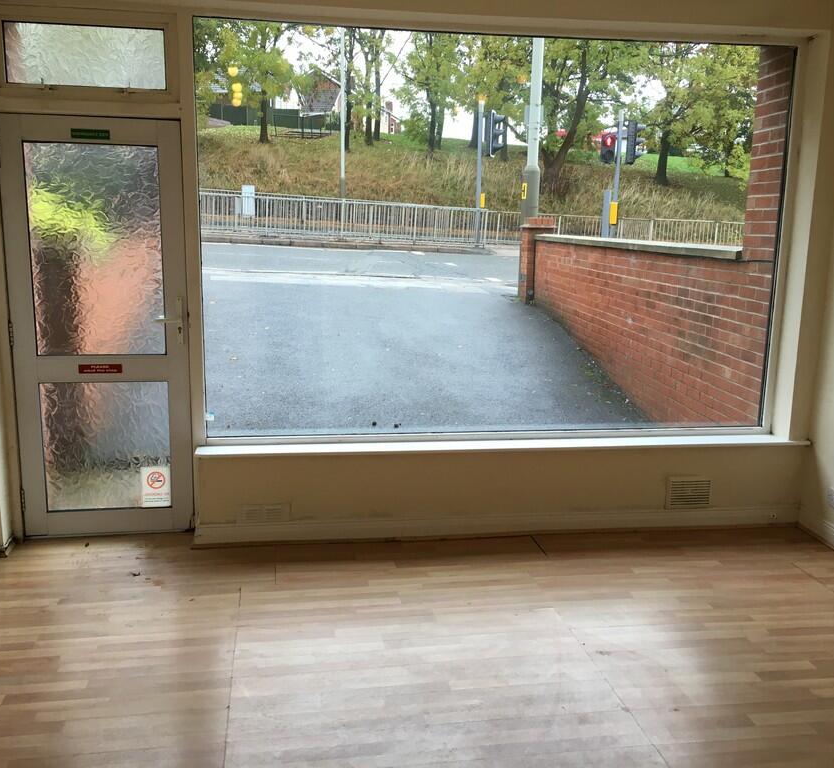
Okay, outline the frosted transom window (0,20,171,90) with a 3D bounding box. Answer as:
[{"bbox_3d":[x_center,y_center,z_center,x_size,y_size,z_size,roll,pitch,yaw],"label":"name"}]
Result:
[{"bbox_3d":[-1.504,-1.493,3.922,0.700,0.268,0.045,-1,10,-8],"label":"frosted transom window"}]

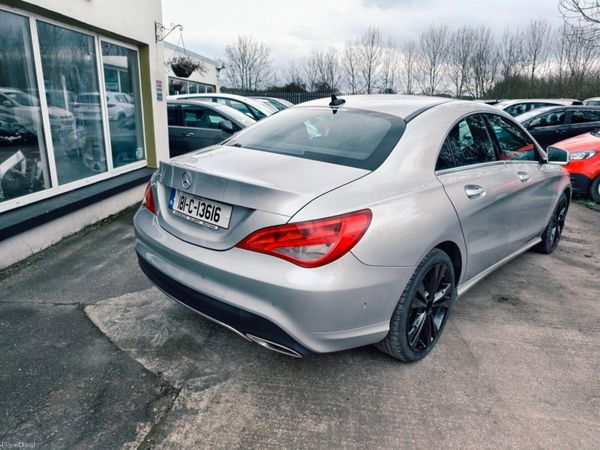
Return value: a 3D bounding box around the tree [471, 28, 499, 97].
[{"bbox_3d":[16.526,-13.180,36.234,2.458,8.848,2.458,2,16,0],"label":"tree"}]

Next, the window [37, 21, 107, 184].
[{"bbox_3d":[-2.304,-1.218,4.133,0.070,1.460,0.920,4,16,4],"label":"window"}]

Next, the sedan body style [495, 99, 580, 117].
[{"bbox_3d":[7.027,-3.146,12.647,4.300,1.520,1.800,5,16,9],"label":"sedan body style"}]

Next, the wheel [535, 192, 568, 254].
[{"bbox_3d":[2.539,-0.027,4.109,0.225,0.634,0.634,17,21,42],"label":"wheel"}]

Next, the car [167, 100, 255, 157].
[{"bbox_3d":[-1.807,-1.664,7.757,4.550,1.440,1.820,4,16,8],"label":"car"}]

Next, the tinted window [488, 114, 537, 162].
[{"bbox_3d":[1.663,-0.650,3.067,0.880,0.360,0.080,-14,3,-44],"label":"tinted window"}]

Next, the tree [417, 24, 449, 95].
[{"bbox_3d":[12.172,-13.739,37.274,2.832,9.102,2.832,7,17,16],"label":"tree"}]

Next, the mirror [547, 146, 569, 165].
[{"bbox_3d":[2.025,-0.543,3.153,0.185,0.135,0.115,17,21,42],"label":"mirror"}]

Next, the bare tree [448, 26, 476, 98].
[{"bbox_3d":[13.000,-11.859,32.890,2.500,8.200,2.500,2,16,0],"label":"bare tree"}]

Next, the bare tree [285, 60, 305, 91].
[{"bbox_3d":[-0.581,-15.447,45.911,2.433,6.505,2.433,2,16,-1],"label":"bare tree"}]

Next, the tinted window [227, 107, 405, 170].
[{"bbox_3d":[0.078,-0.557,2.458,1.250,0.120,0.580,17,54,42],"label":"tinted window"}]

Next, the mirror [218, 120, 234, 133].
[{"bbox_3d":[-1.220,-1.635,6.617,0.160,0.165,0.220,4,16,8],"label":"mirror"}]

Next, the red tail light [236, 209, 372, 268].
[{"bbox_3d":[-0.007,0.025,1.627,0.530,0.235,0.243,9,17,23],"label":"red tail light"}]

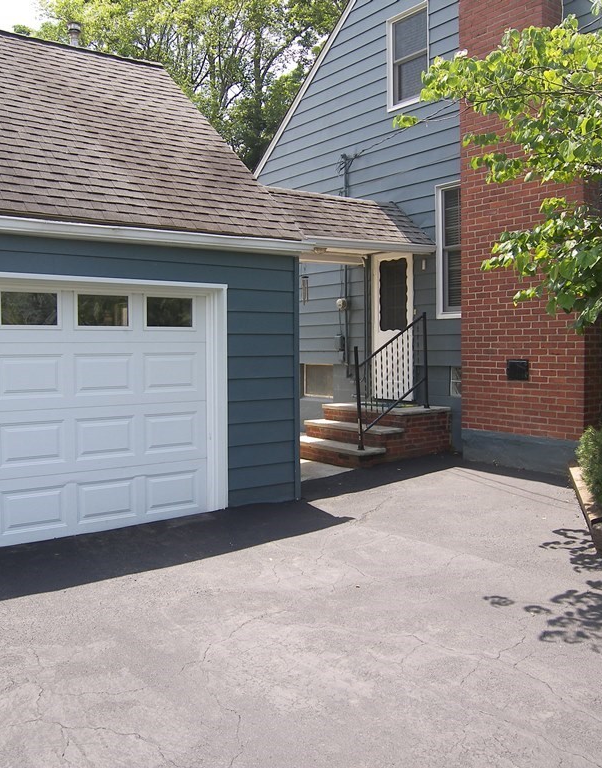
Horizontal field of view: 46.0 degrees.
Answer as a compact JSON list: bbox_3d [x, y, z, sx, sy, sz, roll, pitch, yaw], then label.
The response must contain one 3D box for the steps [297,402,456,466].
[{"bbox_3d":[0.876,0.628,9.380,1.580,0.640,1.560,-3,4,-37],"label":"steps"}]

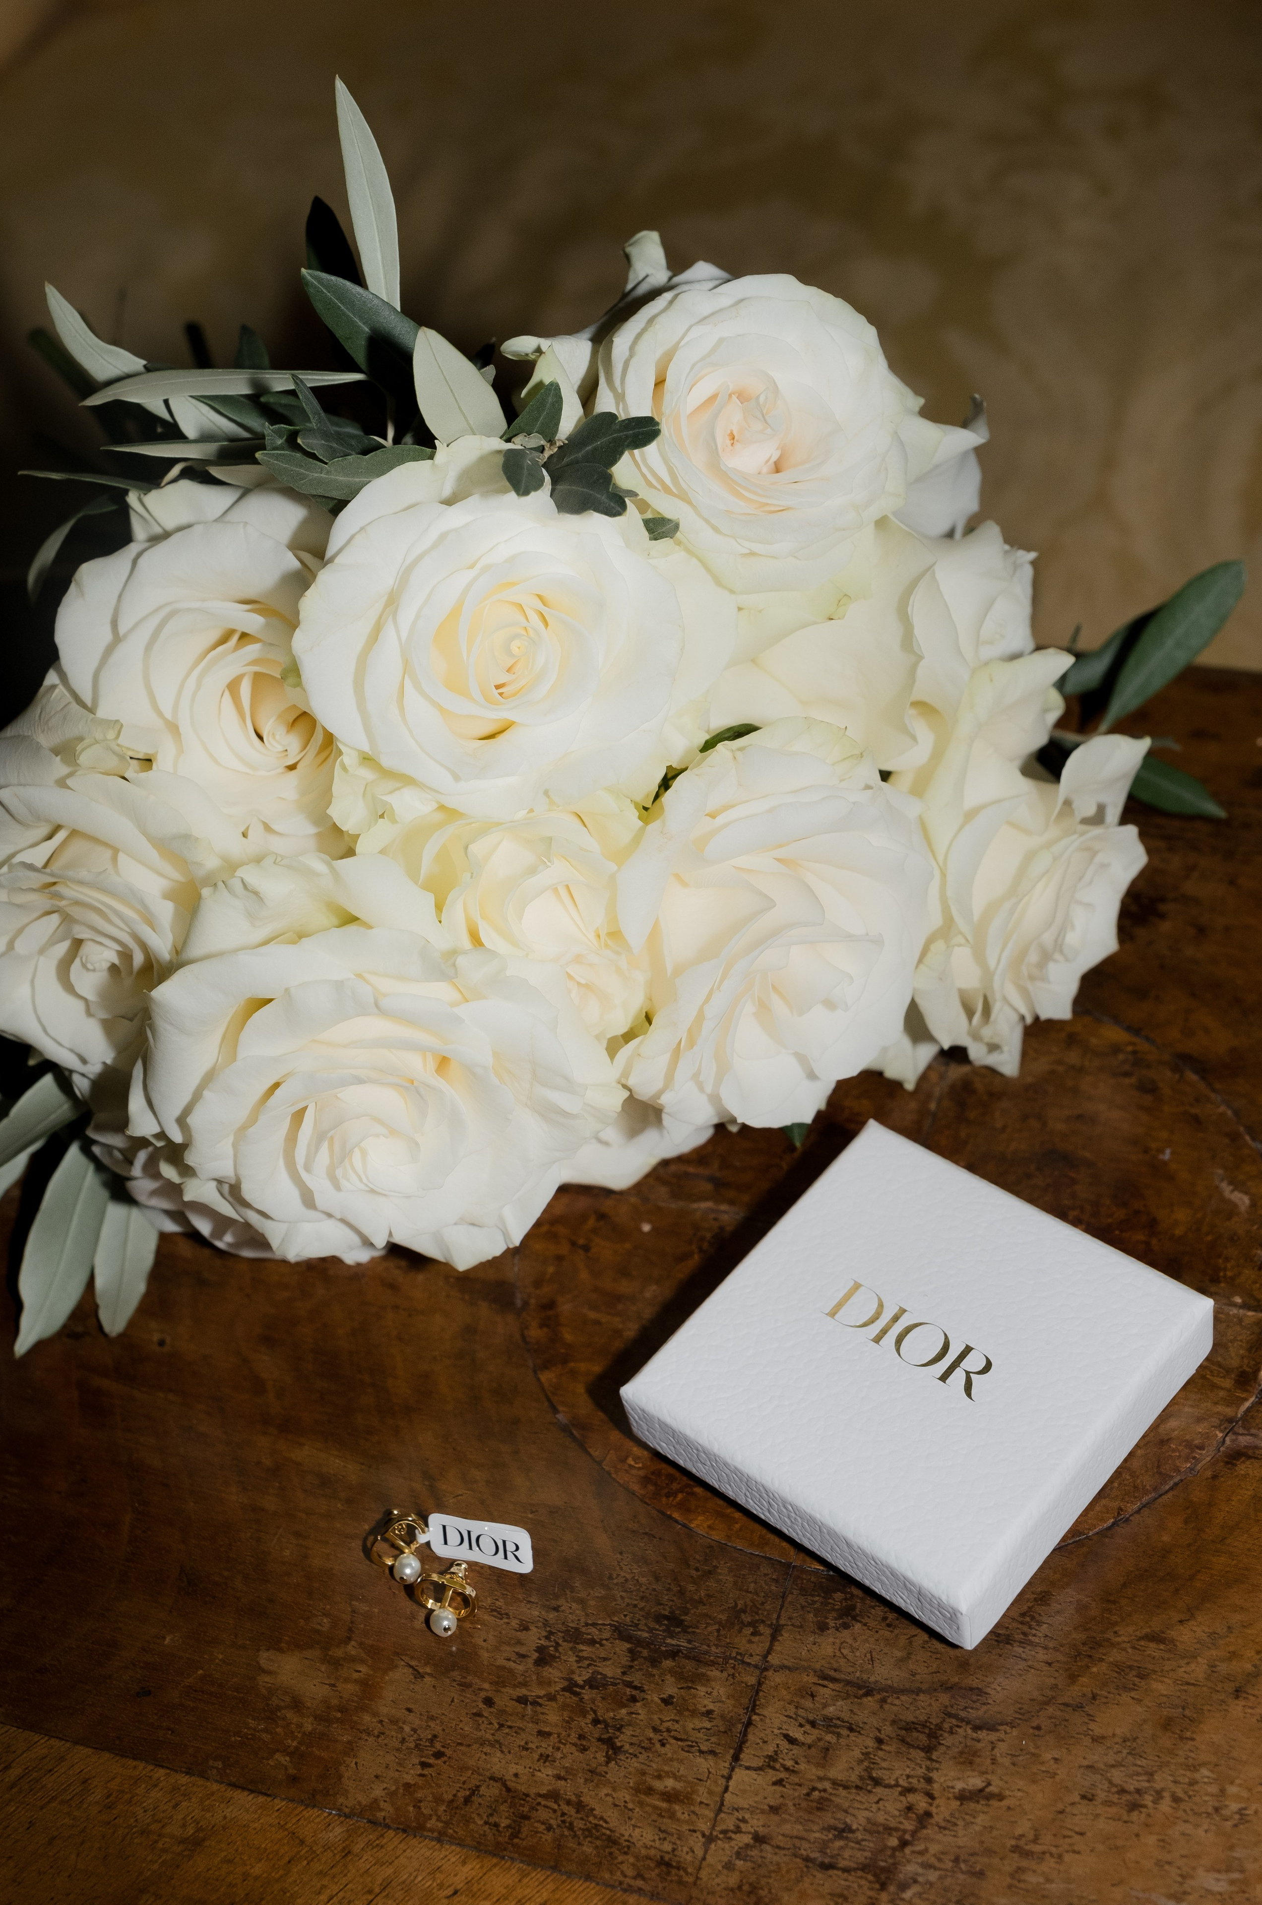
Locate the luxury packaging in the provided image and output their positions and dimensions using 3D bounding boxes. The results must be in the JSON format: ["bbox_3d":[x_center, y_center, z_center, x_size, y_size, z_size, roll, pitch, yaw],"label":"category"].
[{"bbox_3d":[0.065,0.094,0.576,0.095,0.016,0.095,28,57,32],"label":"luxury packaging"}]

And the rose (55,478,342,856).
[{"bbox_3d":[-0.108,-0.072,0.645,0.080,0.090,0.068,0,13,-17],"label":"rose"}]

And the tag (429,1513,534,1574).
[{"bbox_3d":[-0.033,0.131,0.562,0.025,0.002,0.011,18,36,-17],"label":"tag"}]

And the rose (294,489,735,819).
[{"bbox_3d":[-0.029,-0.073,0.615,0.102,0.066,0.085,0,81,-1],"label":"rose"}]

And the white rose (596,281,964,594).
[{"bbox_3d":[0.039,-0.137,0.668,0.094,0.068,0.082,0,83,1],"label":"white rose"}]

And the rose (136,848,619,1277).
[{"bbox_3d":[-0.057,0.025,0.588,0.110,0.085,0.070,0,23,0],"label":"rose"}]

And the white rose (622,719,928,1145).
[{"bbox_3d":[0.033,-0.006,0.592,0.074,0.090,0.068,0,21,-10],"label":"white rose"}]

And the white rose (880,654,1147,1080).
[{"bbox_3d":[0.092,-0.021,0.630,0.074,0.094,0.064,0,13,-41],"label":"white rose"}]

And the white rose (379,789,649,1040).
[{"bbox_3d":[-0.029,-0.009,0.622,0.070,0.066,0.060,0,3,-7],"label":"white rose"}]

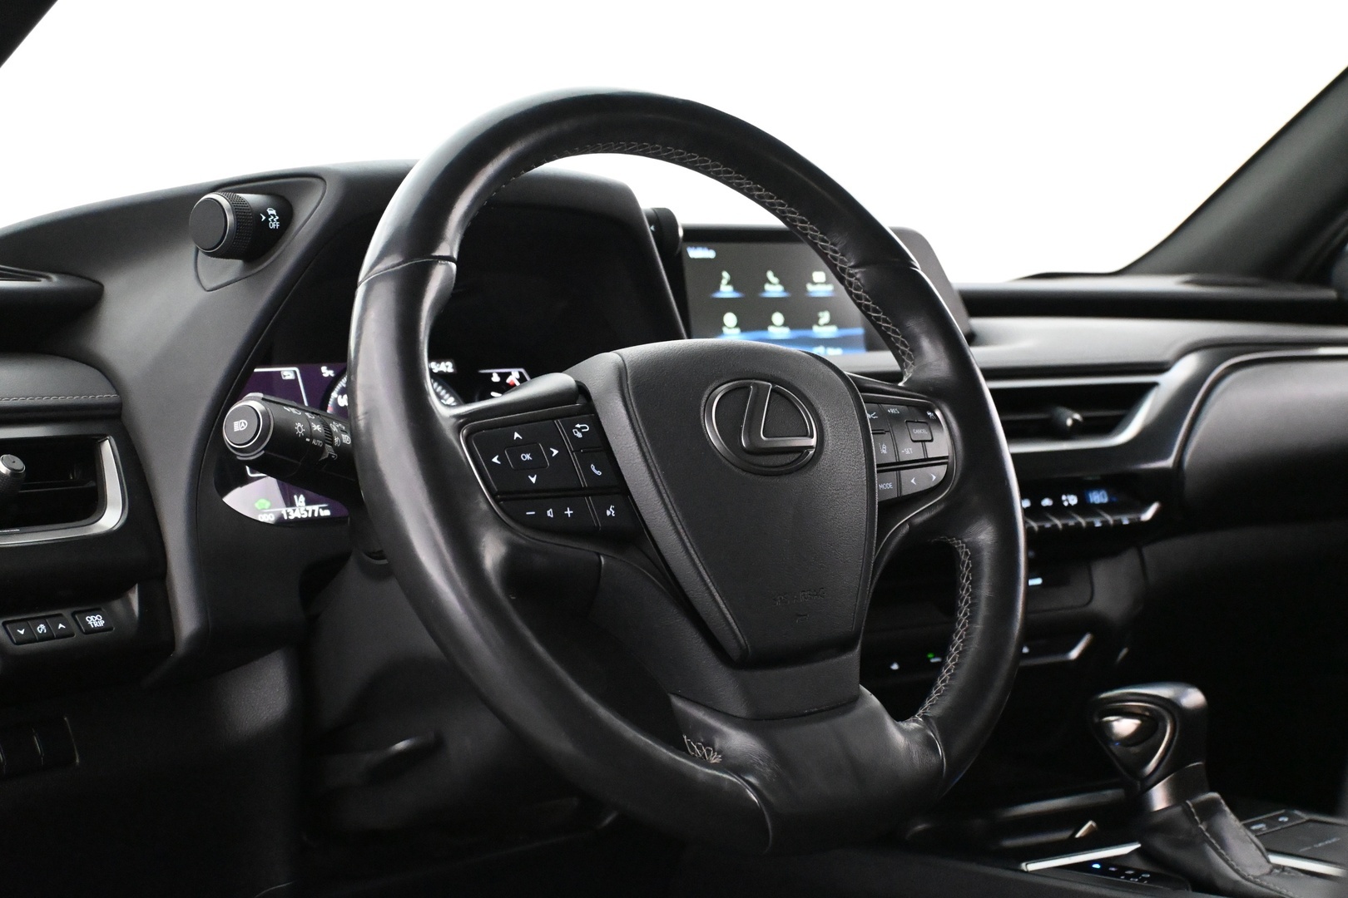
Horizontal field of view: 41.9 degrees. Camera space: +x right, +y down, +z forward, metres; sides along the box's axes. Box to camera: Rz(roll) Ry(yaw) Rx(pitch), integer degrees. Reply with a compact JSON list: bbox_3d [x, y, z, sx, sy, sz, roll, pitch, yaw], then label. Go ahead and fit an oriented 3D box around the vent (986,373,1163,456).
[{"bbox_3d":[0.260,-0.022,1.209,0.175,0.048,0.040,-3,-8,-39],"label":"vent"}]

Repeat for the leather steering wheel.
[{"bbox_3d":[0.018,0.002,0.805,0.369,0.369,0.080,-3,-20,-39],"label":"leather steering wheel"}]

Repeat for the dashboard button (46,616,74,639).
[{"bbox_3d":[-0.270,0.079,0.771,0.009,0.006,0.012,-5,46,-47],"label":"dashboard button"}]

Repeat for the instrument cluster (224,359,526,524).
[{"bbox_3d":[-0.161,0.000,1.026,0.220,0.097,0.038,-3,-16,-39],"label":"instrument cluster"}]

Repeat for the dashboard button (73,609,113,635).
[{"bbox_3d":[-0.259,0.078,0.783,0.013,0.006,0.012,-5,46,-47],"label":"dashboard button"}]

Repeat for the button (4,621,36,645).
[{"bbox_3d":[-0.282,0.080,0.758,0.011,0.006,0.012,-5,46,-47],"label":"button"}]

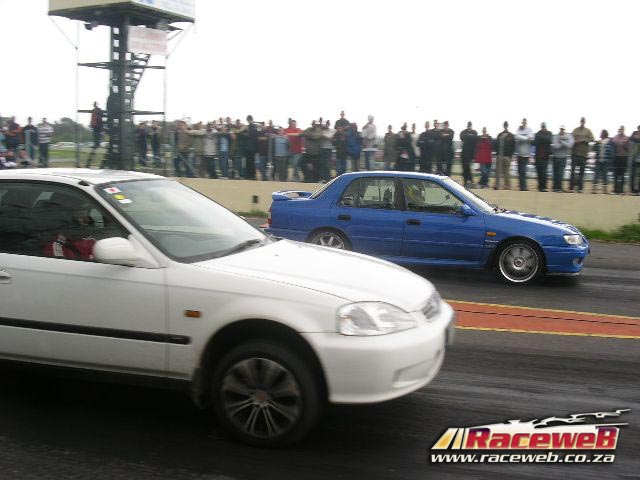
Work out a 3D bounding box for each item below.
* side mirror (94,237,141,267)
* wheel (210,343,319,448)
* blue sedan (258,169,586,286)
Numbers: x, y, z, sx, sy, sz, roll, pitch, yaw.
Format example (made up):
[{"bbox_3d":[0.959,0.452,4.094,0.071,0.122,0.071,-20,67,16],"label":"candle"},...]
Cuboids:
[{"bbox_3d":[-1.165,0.066,4.003,0.140,0.140,0.200,4,8,21],"label":"side mirror"},{"bbox_3d":[-0.292,0.847,3.899,0.595,0.595,0.200,3,8,18],"label":"wheel"},{"bbox_3d":[1.464,-0.268,9.593,4.200,1.360,1.690,4,8,20],"label":"blue sedan"}]

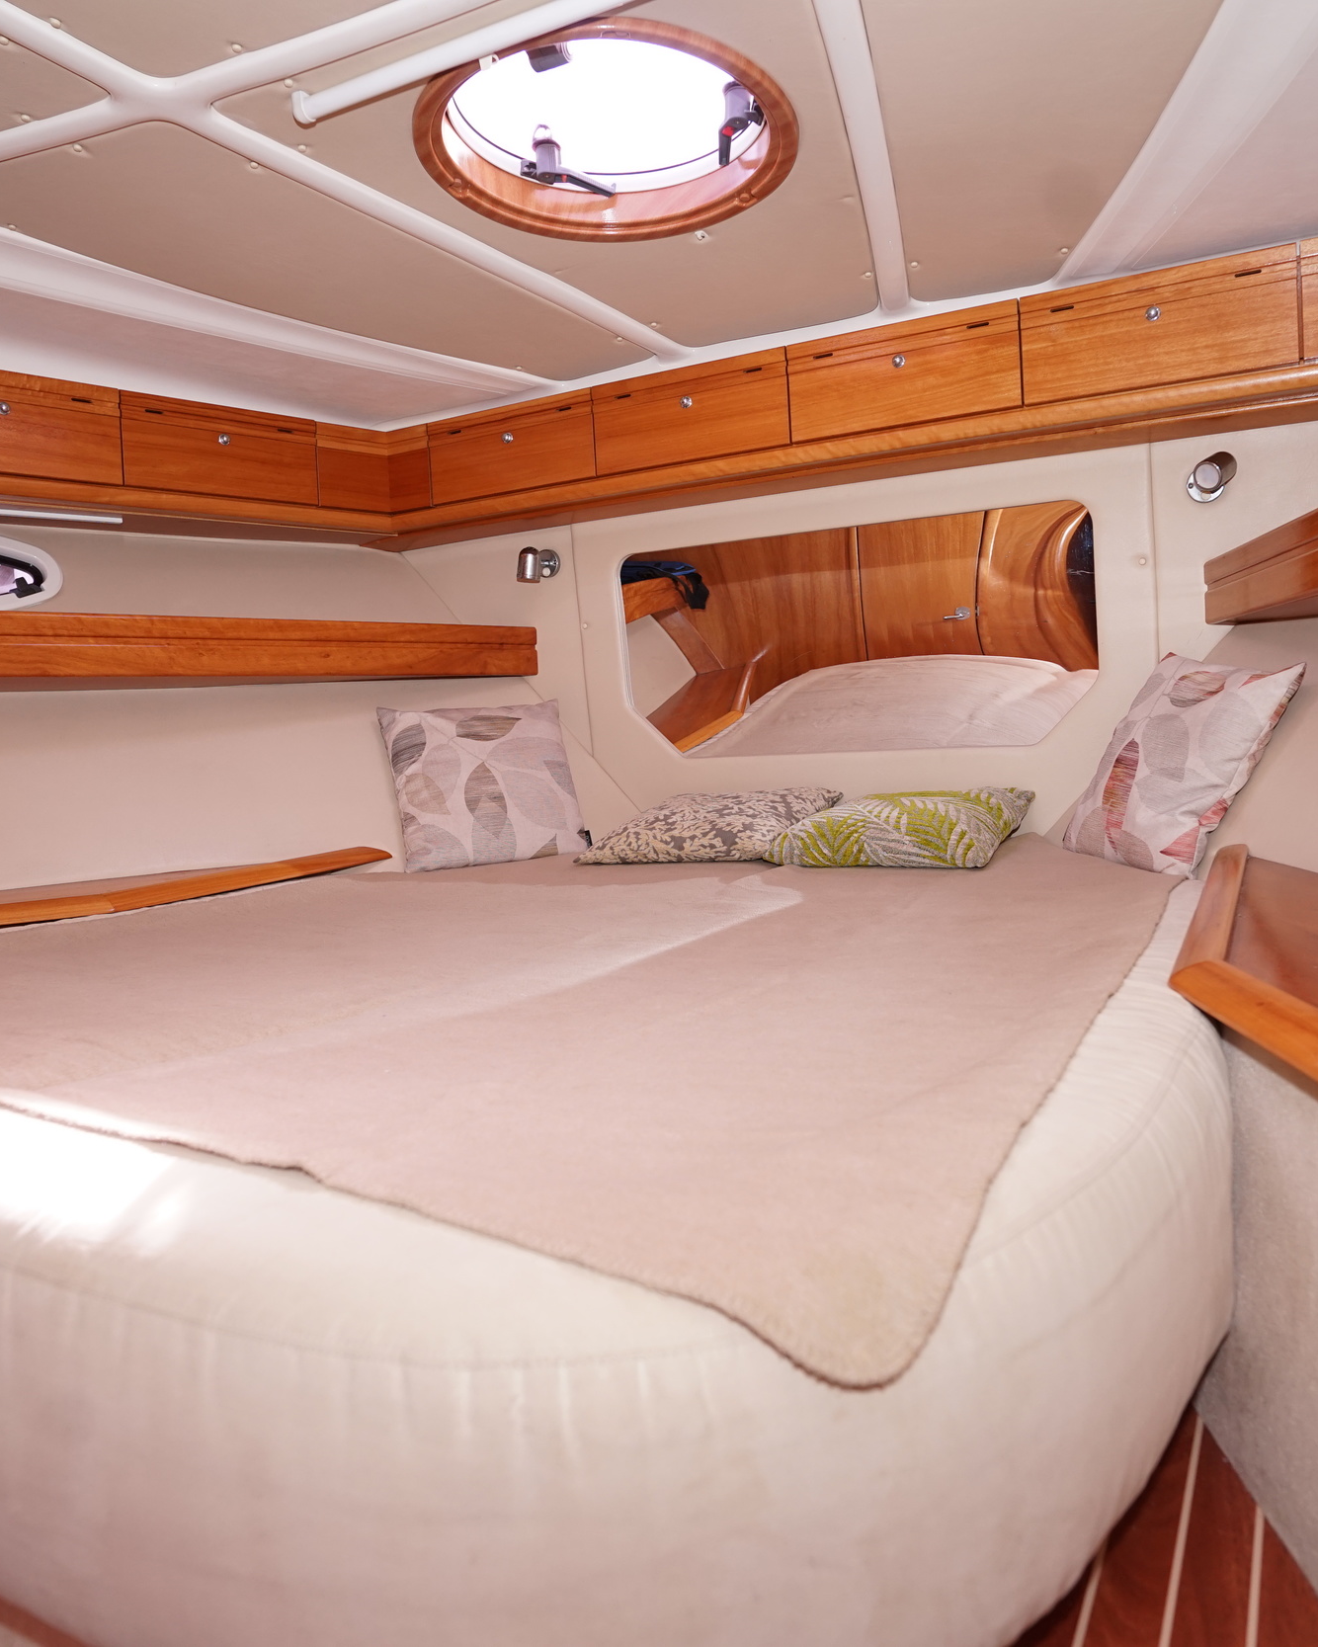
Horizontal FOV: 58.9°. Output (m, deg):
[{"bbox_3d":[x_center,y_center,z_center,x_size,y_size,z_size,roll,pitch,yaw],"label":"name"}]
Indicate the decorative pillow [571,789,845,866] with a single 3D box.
[{"bbox_3d":[0.114,-0.001,2.327,0.400,0.115,0.390,0,9,28],"label":"decorative pillow"}]

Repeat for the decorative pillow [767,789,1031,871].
[{"bbox_3d":[0.448,-0.002,2.153,0.400,0.115,0.390,0,9,28],"label":"decorative pillow"}]

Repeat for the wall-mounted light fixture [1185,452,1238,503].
[{"bbox_3d":[0.979,-0.615,2.062,0.075,0.085,0.100,2,8,41],"label":"wall-mounted light fixture"}]

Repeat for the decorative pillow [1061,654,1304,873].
[{"bbox_3d":[0.826,-0.107,1.849,0.110,0.355,0.365,26,5,-11],"label":"decorative pillow"}]

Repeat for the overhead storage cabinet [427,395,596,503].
[{"bbox_3d":[-0.270,-0.841,2.679,0.471,0.186,0.240,0,7,32],"label":"overhead storage cabinet"}]

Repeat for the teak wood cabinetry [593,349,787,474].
[{"bbox_3d":[0.114,-0.840,2.456,0.438,0.186,0.240,0,7,28],"label":"teak wood cabinetry"}]

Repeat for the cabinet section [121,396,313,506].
[{"bbox_3d":[-1.013,-0.782,2.525,0.270,0.186,0.439,2,8,40],"label":"cabinet section"}]

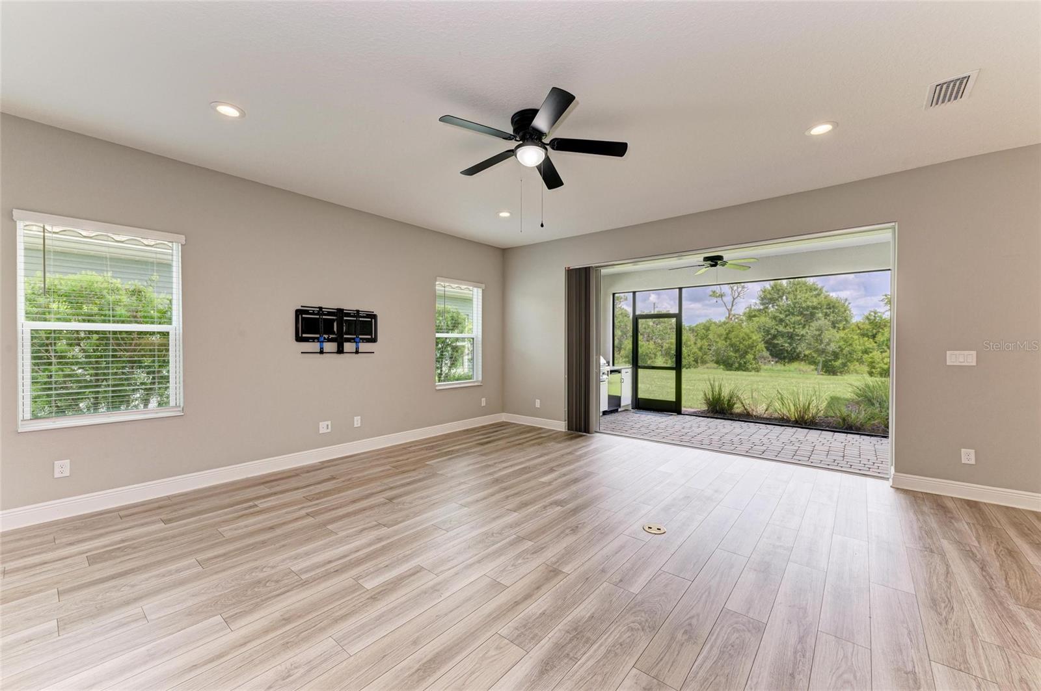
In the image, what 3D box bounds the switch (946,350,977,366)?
[{"bbox_3d":[3.687,0.108,3.379,0.166,0.120,0.014,0,0,40],"label":"switch"}]

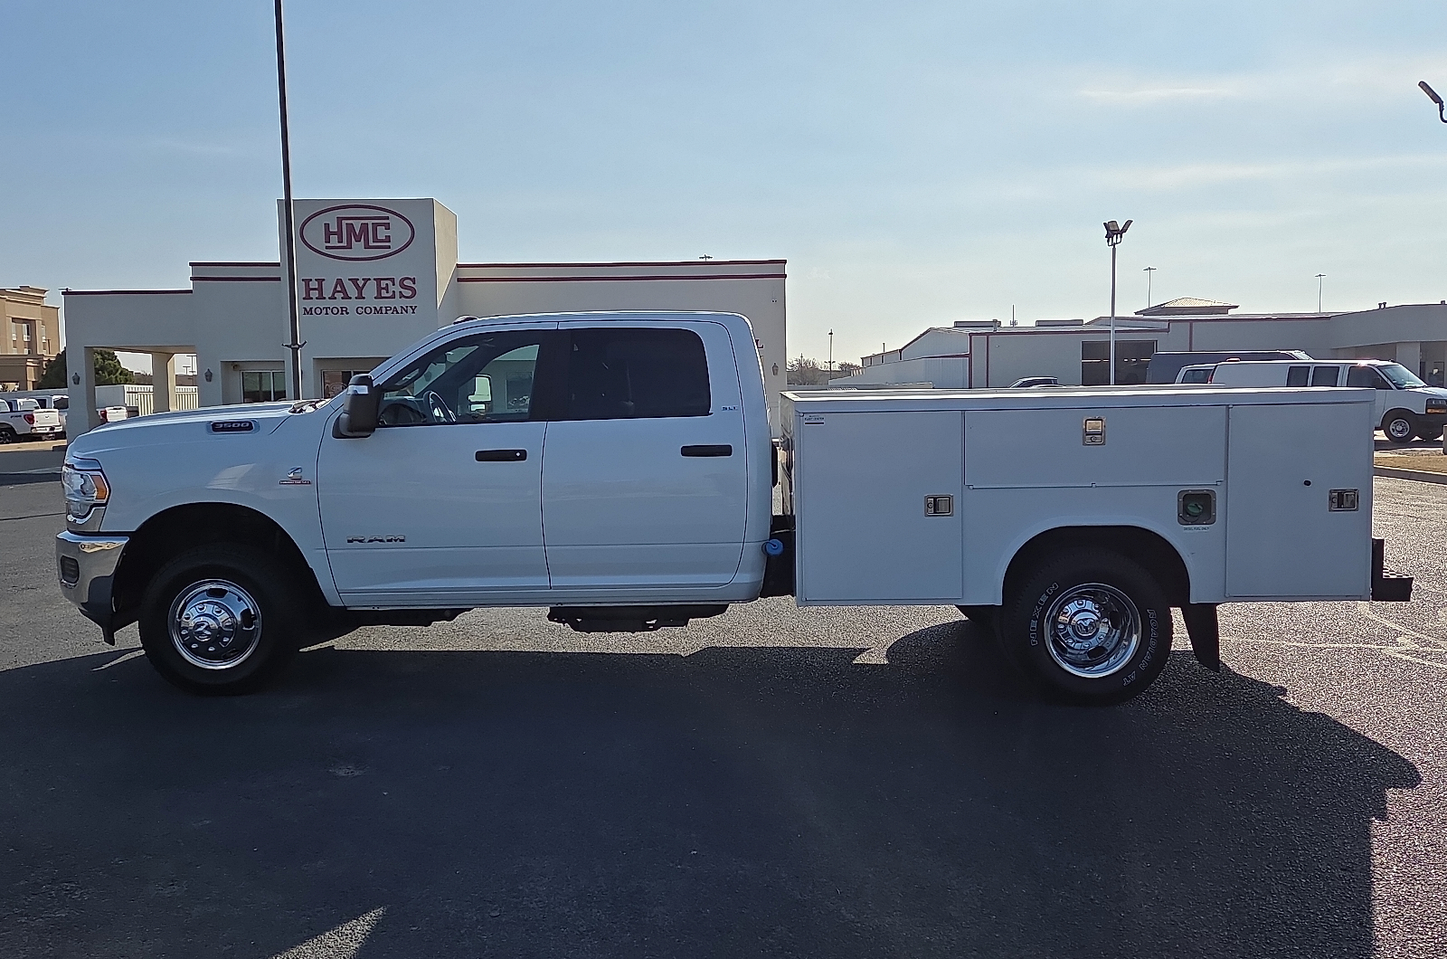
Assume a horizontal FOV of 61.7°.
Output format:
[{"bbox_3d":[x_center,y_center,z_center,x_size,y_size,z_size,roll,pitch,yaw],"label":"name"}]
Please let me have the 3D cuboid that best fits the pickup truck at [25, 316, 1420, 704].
[{"bbox_3d":[-0.111,0.046,6.998,6.980,1.970,2.480,-1,5,2],"label":"pickup truck"}]

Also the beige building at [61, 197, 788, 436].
[{"bbox_3d":[-9.451,-5.207,42.047,22.740,7.250,11.500,-1,5,-3],"label":"beige building"}]

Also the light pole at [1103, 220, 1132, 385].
[{"bbox_3d":[13.703,-5.525,42.708,1.000,7.130,1.000,-1,5,0],"label":"light pole"}]

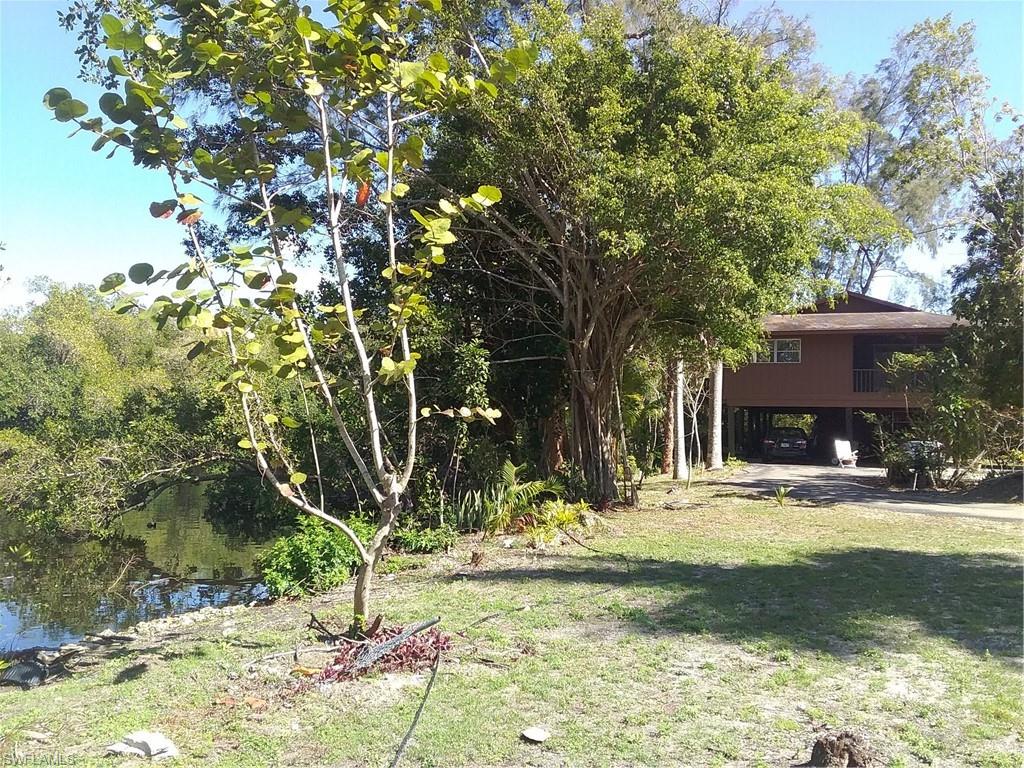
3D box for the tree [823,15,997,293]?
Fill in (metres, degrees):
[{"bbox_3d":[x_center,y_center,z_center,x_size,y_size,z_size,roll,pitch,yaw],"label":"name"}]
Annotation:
[{"bbox_3d":[20.373,-7.867,47.000,8.900,22.000,8.500,1,-2,0],"label":"tree"}]

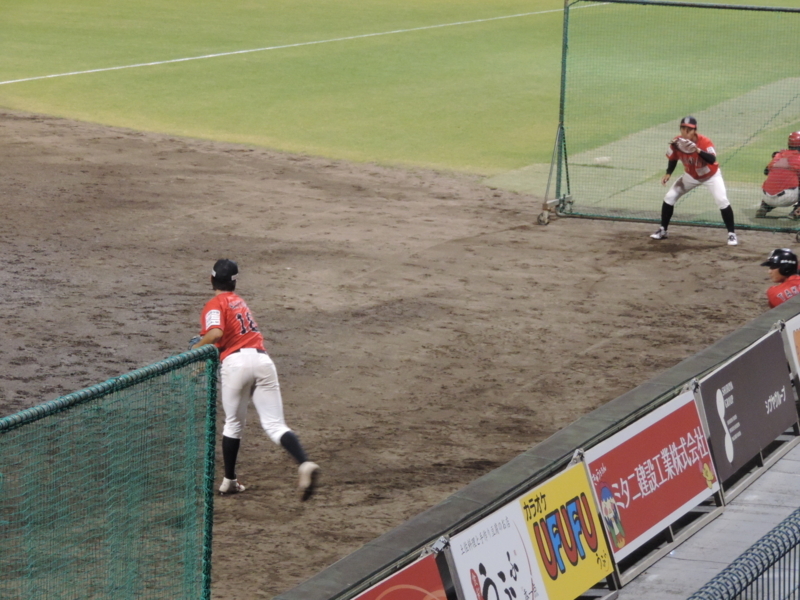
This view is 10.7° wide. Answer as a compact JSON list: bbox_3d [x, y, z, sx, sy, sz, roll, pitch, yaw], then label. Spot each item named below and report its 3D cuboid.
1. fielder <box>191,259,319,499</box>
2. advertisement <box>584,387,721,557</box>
[{"bbox_3d":[-1.069,0.569,31.400,0.750,1.680,1.100,-3,8,-27],"label":"fielder"},{"bbox_3d":[1.091,0.736,18.200,0.050,0.464,1.854,-15,2,19],"label":"advertisement"}]

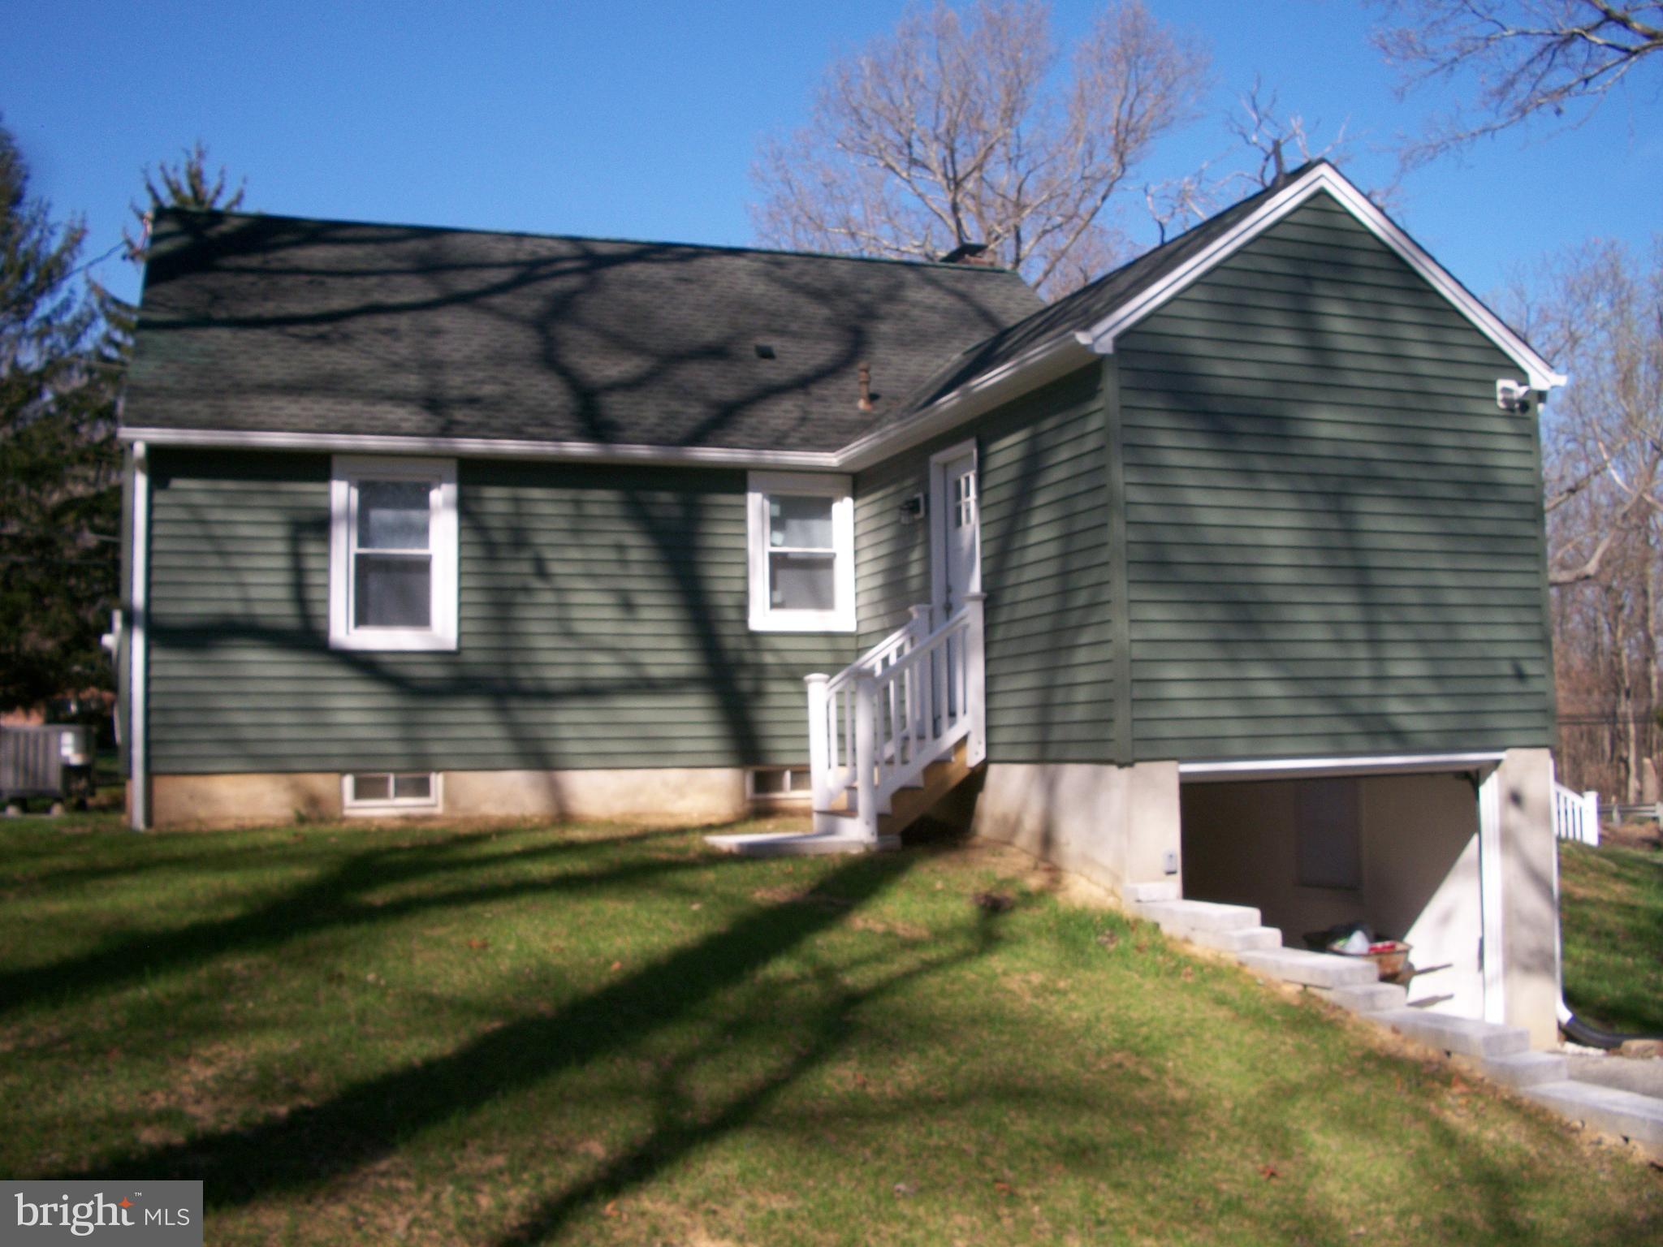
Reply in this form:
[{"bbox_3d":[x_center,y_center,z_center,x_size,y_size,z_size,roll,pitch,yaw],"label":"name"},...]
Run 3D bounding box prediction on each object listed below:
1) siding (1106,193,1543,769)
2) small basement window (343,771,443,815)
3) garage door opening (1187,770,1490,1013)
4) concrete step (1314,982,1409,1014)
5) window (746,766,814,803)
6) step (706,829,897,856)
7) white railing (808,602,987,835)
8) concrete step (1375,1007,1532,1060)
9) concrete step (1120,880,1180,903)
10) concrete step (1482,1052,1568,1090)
[{"bbox_3d":[3.415,-1.052,11.406,3.549,3.862,0.088,0,-5,-20],"label":"siding"},{"bbox_3d":[-3.587,1.394,13.769,0.815,0.378,0.099,0,-5,-20],"label":"small basement window"},{"bbox_3d":[3.425,1.948,11.235,2.650,2.034,0.196,0,-5,-20],"label":"garage door opening"},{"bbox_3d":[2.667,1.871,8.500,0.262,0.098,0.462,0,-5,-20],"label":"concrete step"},{"bbox_3d":[-0.366,1.427,14.927,0.809,0.360,0.100,0,-5,-20],"label":"window"},{"bbox_3d":[-0.256,1.661,12.681,1.178,0.093,1.318,0,-5,-20],"label":"step"},{"bbox_3d":[0.492,0.726,12.921,1.019,1.828,1.159,0,-5,-20],"label":"white railing"},{"bbox_3d":[2.874,1.908,7.844,0.271,0.093,0.817,0,-5,-20],"label":"concrete step"},{"bbox_3d":[2.010,1.692,10.546,0.304,0.095,0.169,0,-5,-20],"label":"concrete step"},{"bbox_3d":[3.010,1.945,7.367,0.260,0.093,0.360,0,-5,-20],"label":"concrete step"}]

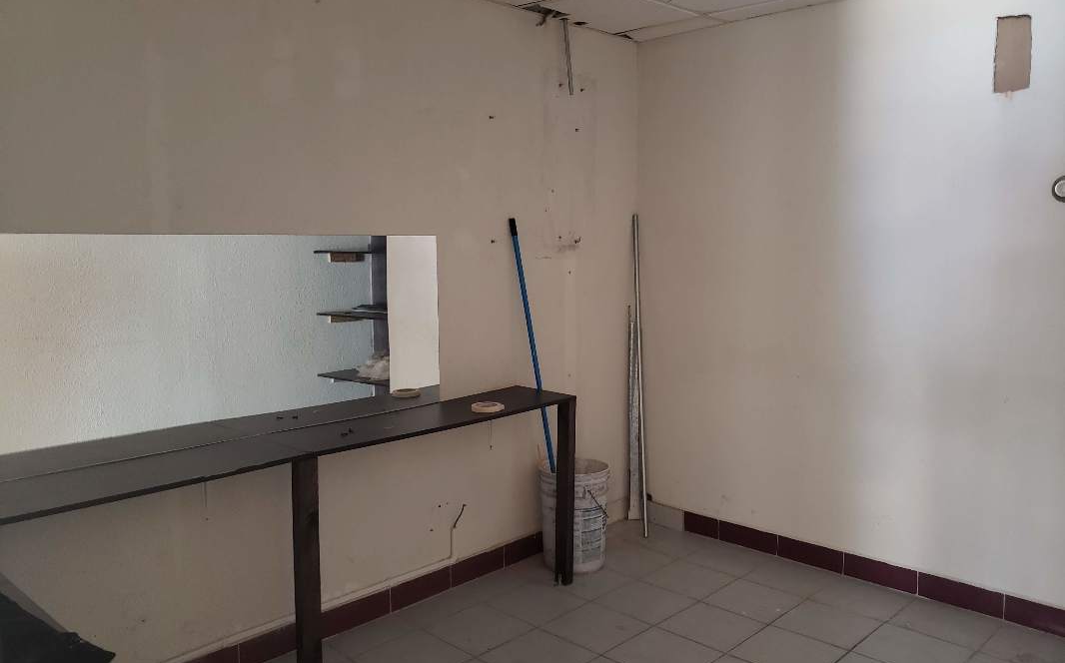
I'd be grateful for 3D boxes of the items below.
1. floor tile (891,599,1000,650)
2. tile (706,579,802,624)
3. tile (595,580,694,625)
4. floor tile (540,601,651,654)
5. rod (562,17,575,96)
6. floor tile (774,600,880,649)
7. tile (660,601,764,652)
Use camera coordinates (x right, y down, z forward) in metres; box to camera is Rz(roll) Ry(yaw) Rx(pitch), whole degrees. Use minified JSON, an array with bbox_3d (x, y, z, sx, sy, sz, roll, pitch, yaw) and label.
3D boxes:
[{"bbox_3d":[1.535,1.091,2.994,0.302,0.010,0.305,5,8,44],"label":"floor tile"},{"bbox_3d":[0.883,1.077,3.198,0.302,0.010,0.302,5,8,44],"label":"tile"},{"bbox_3d":[0.440,1.052,3.098,0.292,0.010,0.292,-6,7,-45],"label":"tile"},{"bbox_3d":[0.236,1.099,2.961,0.300,0.012,0.300,-6,7,-45],"label":"floor tile"},{"bbox_3d":[0.160,-1.230,3.587,0.018,0.335,0.018,5,15,44],"label":"rod"},{"bbox_3d":[1.100,1.095,2.986,0.302,0.010,0.302,5,8,44],"label":"floor tile"},{"bbox_3d":[0.664,1.092,2.959,0.300,0.012,0.300,-6,7,-45],"label":"tile"}]

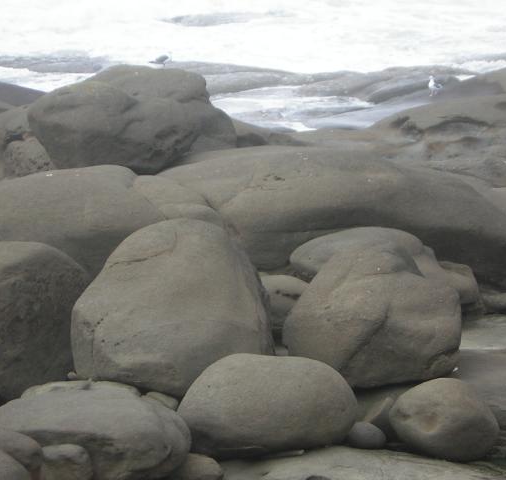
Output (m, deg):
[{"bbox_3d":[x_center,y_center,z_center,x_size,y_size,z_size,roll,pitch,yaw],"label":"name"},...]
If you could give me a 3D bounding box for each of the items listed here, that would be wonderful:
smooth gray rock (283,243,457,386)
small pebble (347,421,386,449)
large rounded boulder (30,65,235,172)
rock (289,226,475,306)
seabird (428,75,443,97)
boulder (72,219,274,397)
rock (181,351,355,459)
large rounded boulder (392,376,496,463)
[{"bbox_3d":[0.718,0.466,12.000,1.070,0.851,0.909,0,10,0],"label":"smooth gray rock"},{"bbox_3d":[0.605,1.037,10.650,0.213,0.147,0.181,0,10,0],"label":"small pebble"},{"bbox_3d":[-1.339,-1.295,22.000,2.292,1.225,1.833,0,10,0],"label":"large rounded boulder"},{"bbox_3d":[0.922,0.193,14.000,1.332,0.555,0.999,0,10,0],"label":"rock"},{"bbox_3d":[3.610,-3.046,39.500,0.170,0.420,0.420,6,11,32],"label":"seabird"},{"bbox_3d":[-0.480,0.402,11.900,1.204,1.065,0.963,0,10,0],"label":"boulder"},{"bbox_3d":[0.076,0.875,10.500,0.947,0.535,0.710,0,10,0],"label":"rock"},{"bbox_3d":[1.002,0.945,10.450,0.576,0.434,0.518,0,10,0],"label":"large rounded boulder"}]

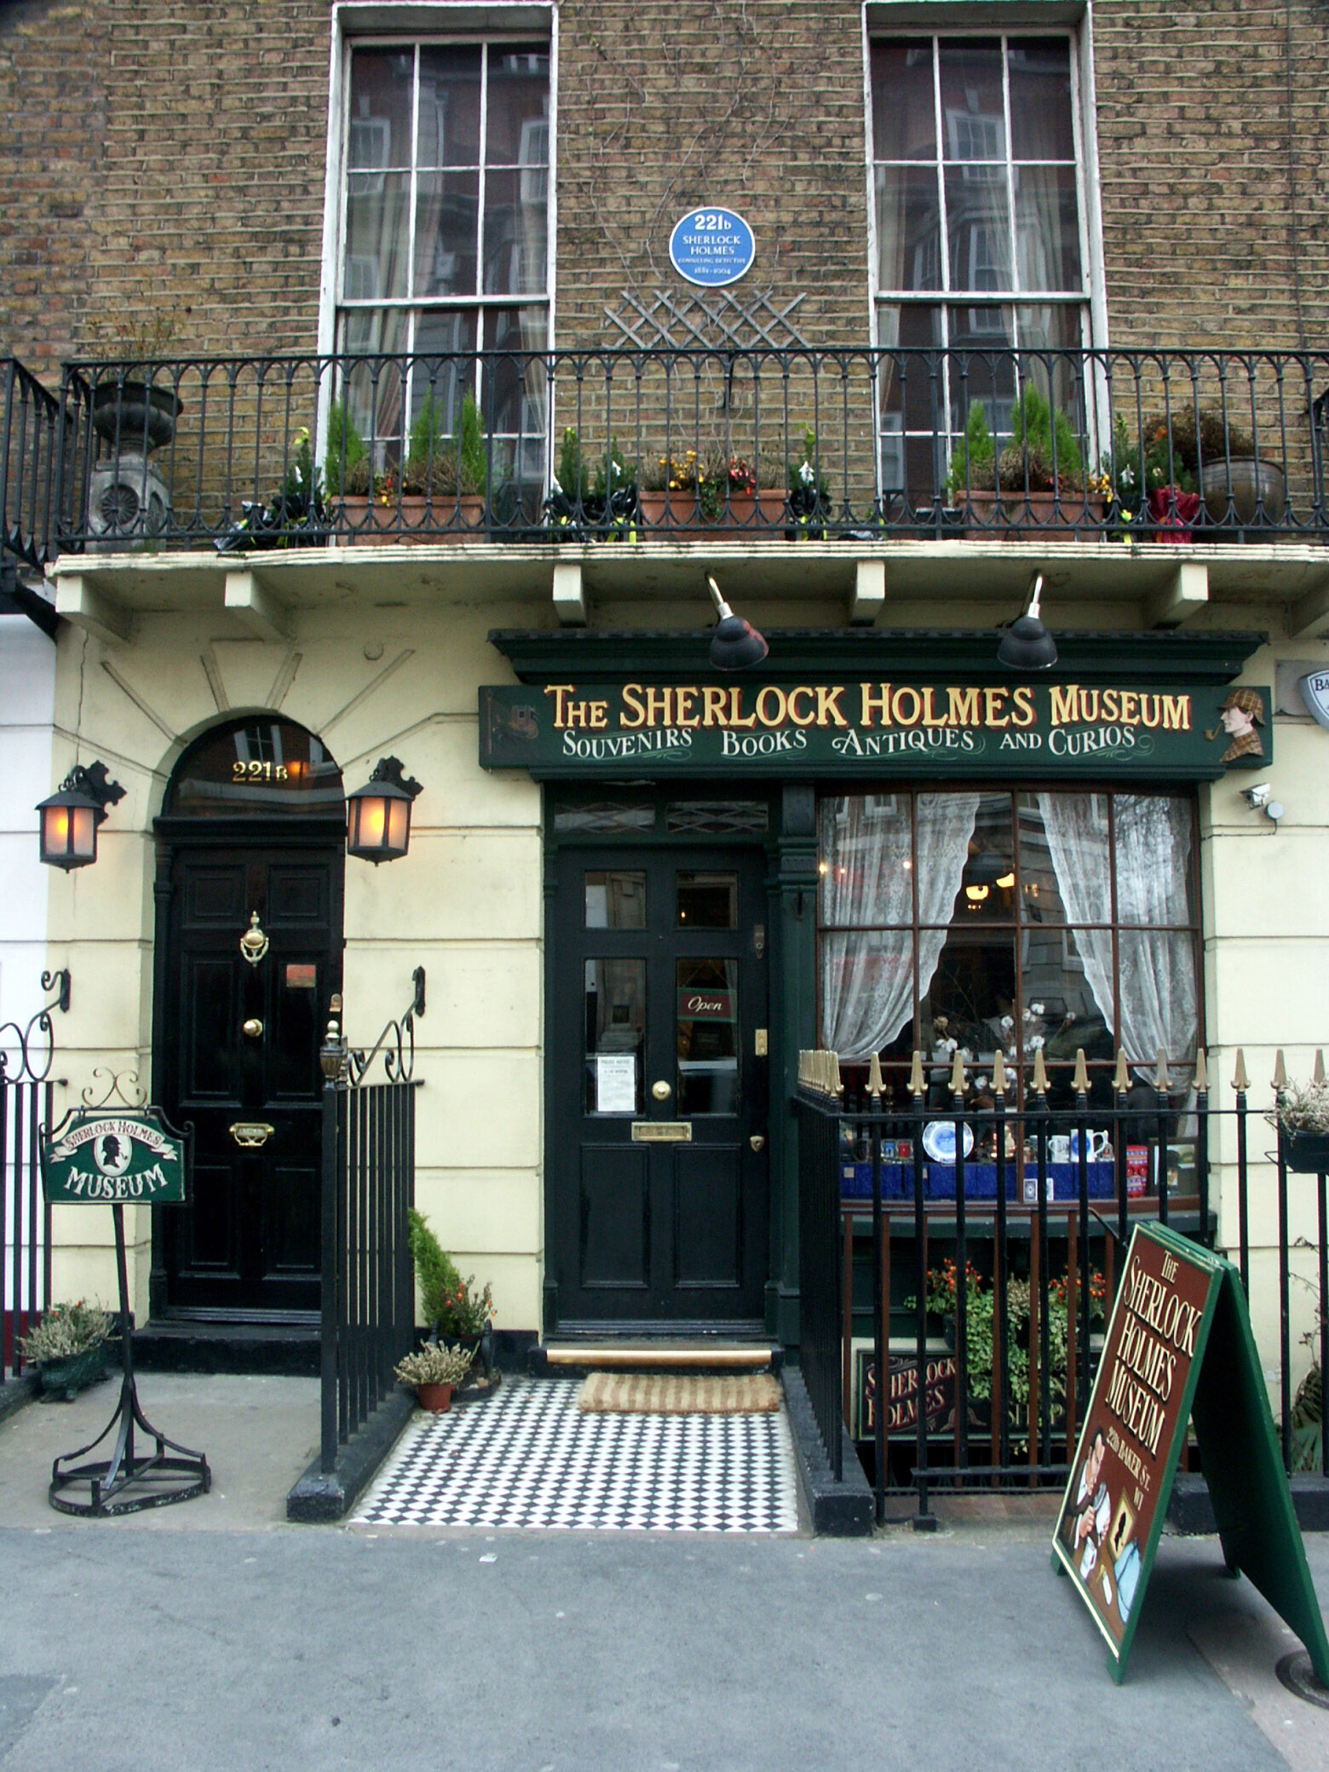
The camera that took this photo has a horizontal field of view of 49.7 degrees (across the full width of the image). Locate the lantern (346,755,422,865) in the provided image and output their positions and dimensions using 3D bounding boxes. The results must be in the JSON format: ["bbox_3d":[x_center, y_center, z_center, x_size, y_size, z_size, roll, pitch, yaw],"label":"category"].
[{"bbox_3d":[-1.256,-0.350,6.394,0.295,0.548,0.455,0,-7,2],"label":"lantern"}]

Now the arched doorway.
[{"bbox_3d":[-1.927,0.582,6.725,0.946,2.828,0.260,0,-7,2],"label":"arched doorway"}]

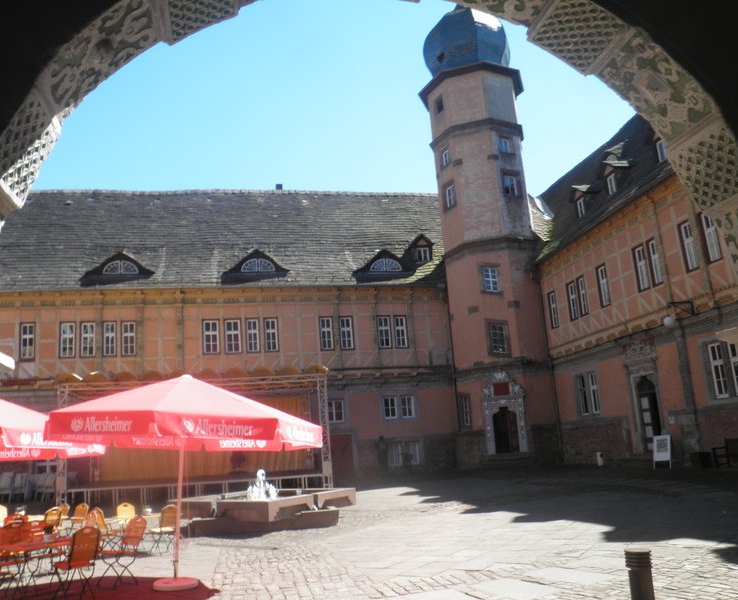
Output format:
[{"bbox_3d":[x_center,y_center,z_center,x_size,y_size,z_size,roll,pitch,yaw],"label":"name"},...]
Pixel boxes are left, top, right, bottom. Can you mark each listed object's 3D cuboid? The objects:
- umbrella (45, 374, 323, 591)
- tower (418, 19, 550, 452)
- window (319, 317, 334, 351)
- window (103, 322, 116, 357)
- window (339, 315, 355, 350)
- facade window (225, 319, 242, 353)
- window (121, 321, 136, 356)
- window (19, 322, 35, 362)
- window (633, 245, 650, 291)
[{"bbox_3d":[-2.418,2.244,8.328,3.450,2.580,3.450,-4,-12,-1],"label":"umbrella"},{"bbox_3d":[6.162,-5.452,36.633,6.100,29.000,5.600,-8,-13,17],"label":"tower"},{"bbox_3d":[-2.262,1.804,34.844,0.730,1.850,0.150,-1,-13,-13],"label":"window"},{"bbox_3d":[-11.777,1.784,29.428,0.573,1.620,0.160,-1,-13,-14],"label":"window"},{"bbox_3d":[-1.166,1.817,35.091,0.740,1.850,0.150,-1,-13,-13],"label":"window"},{"bbox_3d":[-6.662,1.783,31.757,0.790,1.720,0.150,-1,-13,-12],"label":"facade window"},{"bbox_3d":[-12.104,1.942,32.636,0.780,1.840,0.150,-1,-13,-13],"label":"window"},{"bbox_3d":[-16.694,2.066,31.679,0.760,1.930,0.150,-1,-13,-13],"label":"window"},{"bbox_3d":[9.967,-1.144,23.689,0.150,1.700,0.670,-1,-13,-12],"label":"window"}]

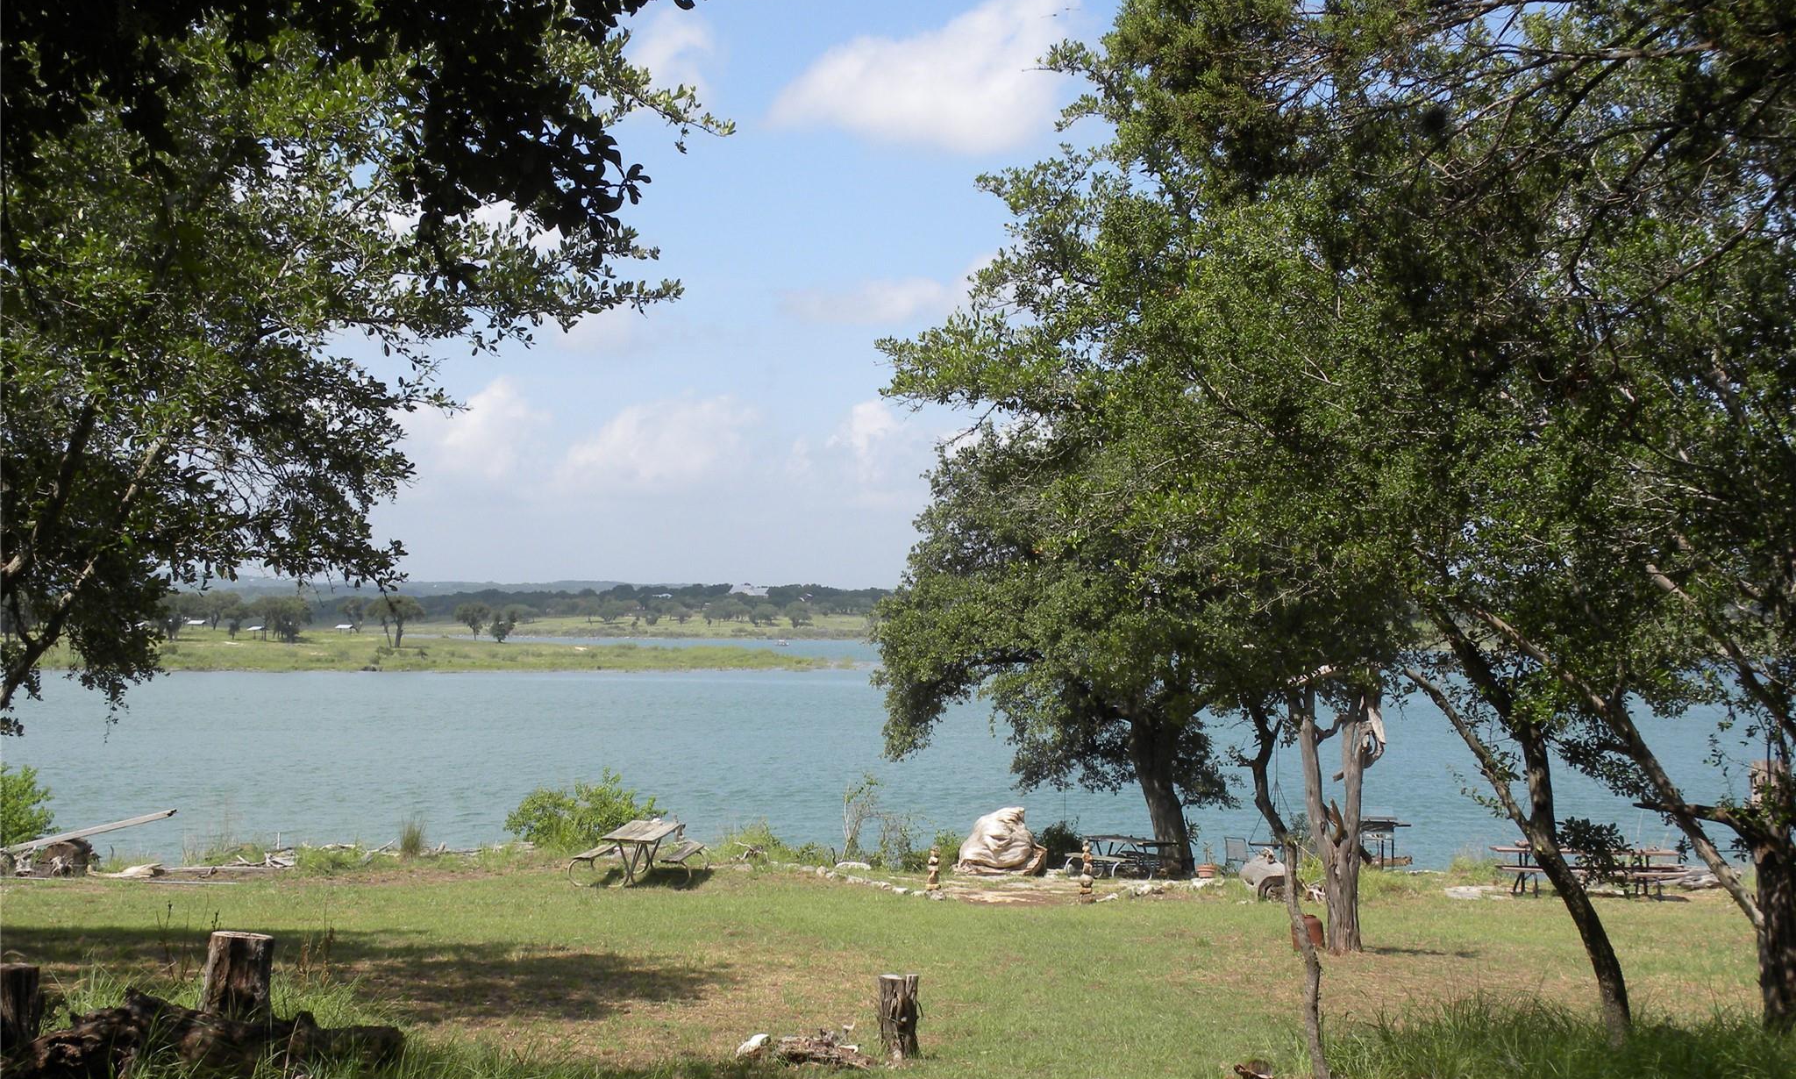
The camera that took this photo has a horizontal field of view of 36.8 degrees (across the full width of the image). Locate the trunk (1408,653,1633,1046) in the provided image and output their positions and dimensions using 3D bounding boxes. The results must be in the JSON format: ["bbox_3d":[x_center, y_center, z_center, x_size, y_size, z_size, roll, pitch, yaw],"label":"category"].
[{"bbox_3d":[4.150,2.070,18.000,1.450,2.650,0.600,0,-1,0],"label":"trunk"}]

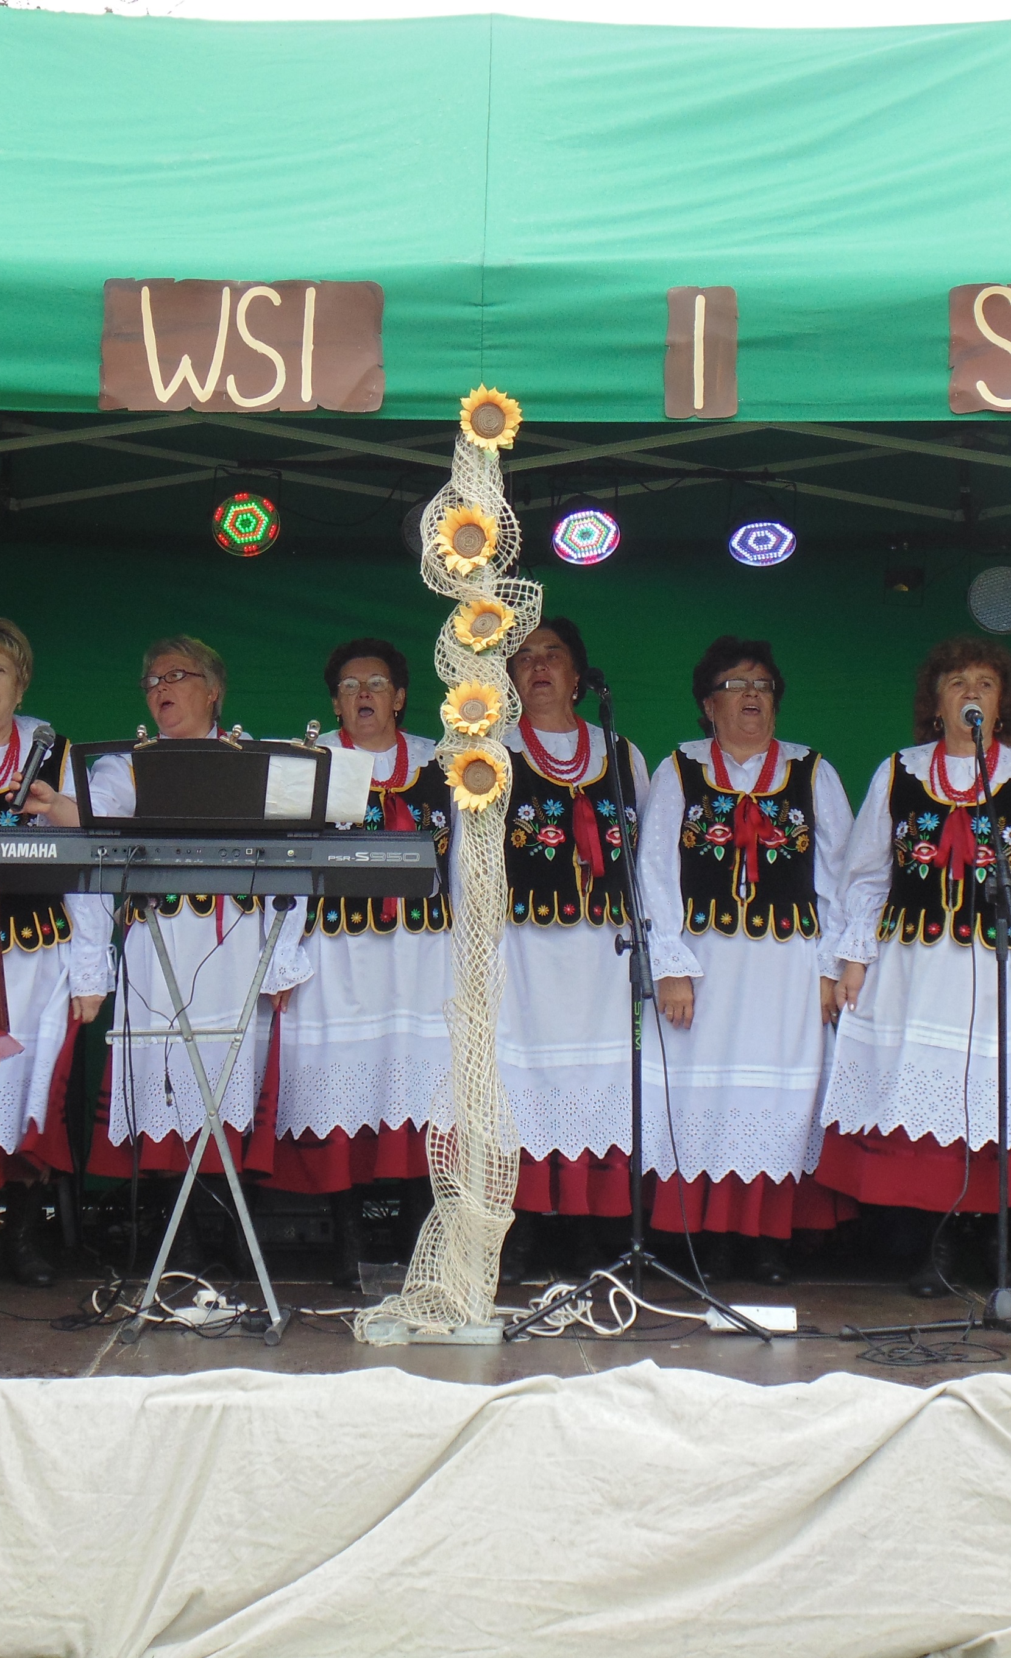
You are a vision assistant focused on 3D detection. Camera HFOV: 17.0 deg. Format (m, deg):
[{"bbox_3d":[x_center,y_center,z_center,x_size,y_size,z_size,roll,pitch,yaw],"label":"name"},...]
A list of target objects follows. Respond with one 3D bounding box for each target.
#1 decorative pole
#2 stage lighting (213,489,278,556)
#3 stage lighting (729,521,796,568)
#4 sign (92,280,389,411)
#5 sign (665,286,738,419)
[{"bbox_3d":[-0.123,0.078,7.320,0.385,2.040,0.280,1,-1,0],"label":"decorative pole"},{"bbox_3d":[-0.747,-0.899,9.665,0.200,0.200,0.150,0,27,-11],"label":"stage lighting"},{"bbox_3d":[0.726,-0.866,9.647,0.200,0.150,0.200,0,-39,-4],"label":"stage lighting"},{"bbox_3d":[-0.585,-1.073,7.520,0.620,0.290,0.030,1,-1,-2],"label":"sign"},{"bbox_3d":[0.437,-1.062,7.540,0.158,0.293,0.030,1,-1,-2],"label":"sign"}]

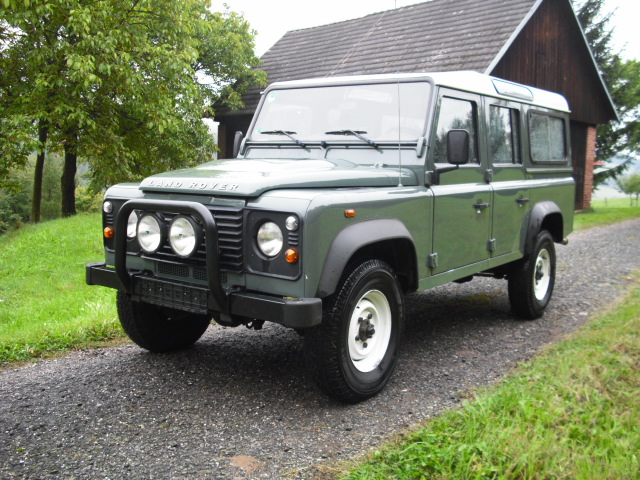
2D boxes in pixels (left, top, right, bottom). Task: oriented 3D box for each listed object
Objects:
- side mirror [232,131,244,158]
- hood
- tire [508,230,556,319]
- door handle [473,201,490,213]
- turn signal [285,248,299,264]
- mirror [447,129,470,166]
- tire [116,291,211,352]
[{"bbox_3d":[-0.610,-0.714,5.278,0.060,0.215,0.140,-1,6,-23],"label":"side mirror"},{"bbox_3d":[-0.344,-0.386,4.157,1.420,0.200,1.170,6,7,35],"label":"hood"},{"bbox_3d":[1.833,0.289,6.045,0.215,0.760,0.760,6,7,35],"label":"tire"},{"bbox_3d":[1.087,-0.225,4.727,0.060,0.085,0.170,6,7,35],"label":"door handle"},{"bbox_3d":[-0.135,0.077,3.353,0.070,0.070,0.045,6,7,35],"label":"turn signal"},{"bbox_3d":[0.837,-0.565,4.256,0.140,0.215,0.060,3,6,13],"label":"mirror"},{"bbox_3d":[-0.998,0.351,4.631,0.215,0.760,0.760,6,7,35],"label":"tire"}]

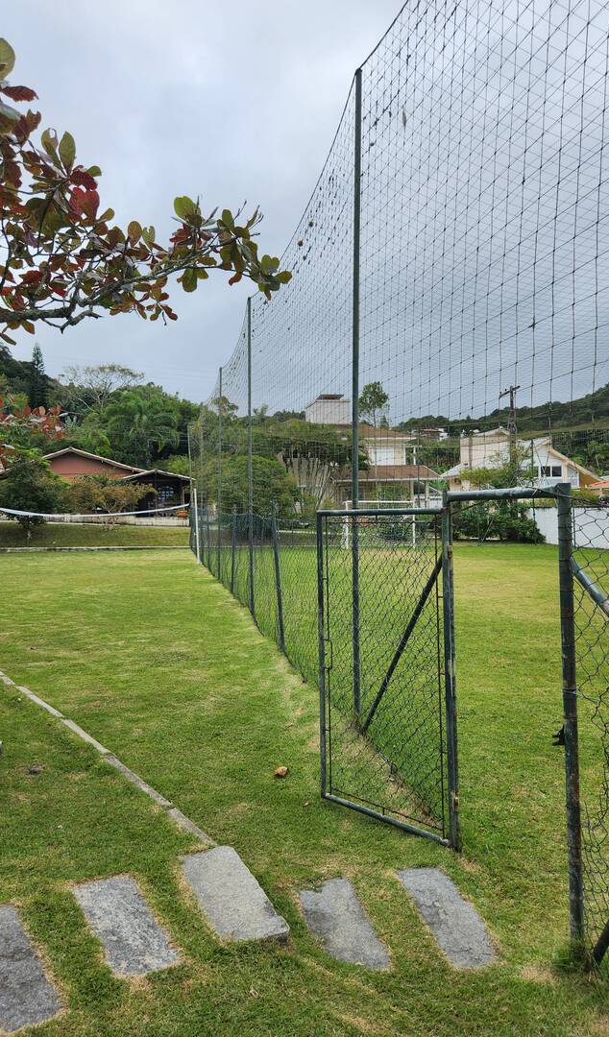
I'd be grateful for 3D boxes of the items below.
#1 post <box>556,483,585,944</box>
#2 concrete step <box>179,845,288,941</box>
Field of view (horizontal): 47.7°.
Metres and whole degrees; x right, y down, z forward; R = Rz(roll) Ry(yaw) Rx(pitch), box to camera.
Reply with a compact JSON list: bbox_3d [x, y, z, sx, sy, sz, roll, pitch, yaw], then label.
[{"bbox_3d":[1.033,0.763,2.665,0.053,1.800,0.053,-2,1,-13],"label":"post"},{"bbox_3d":[-0.333,1.656,3.015,0.270,0.080,0.720,-1,1,-24],"label":"concrete step"}]

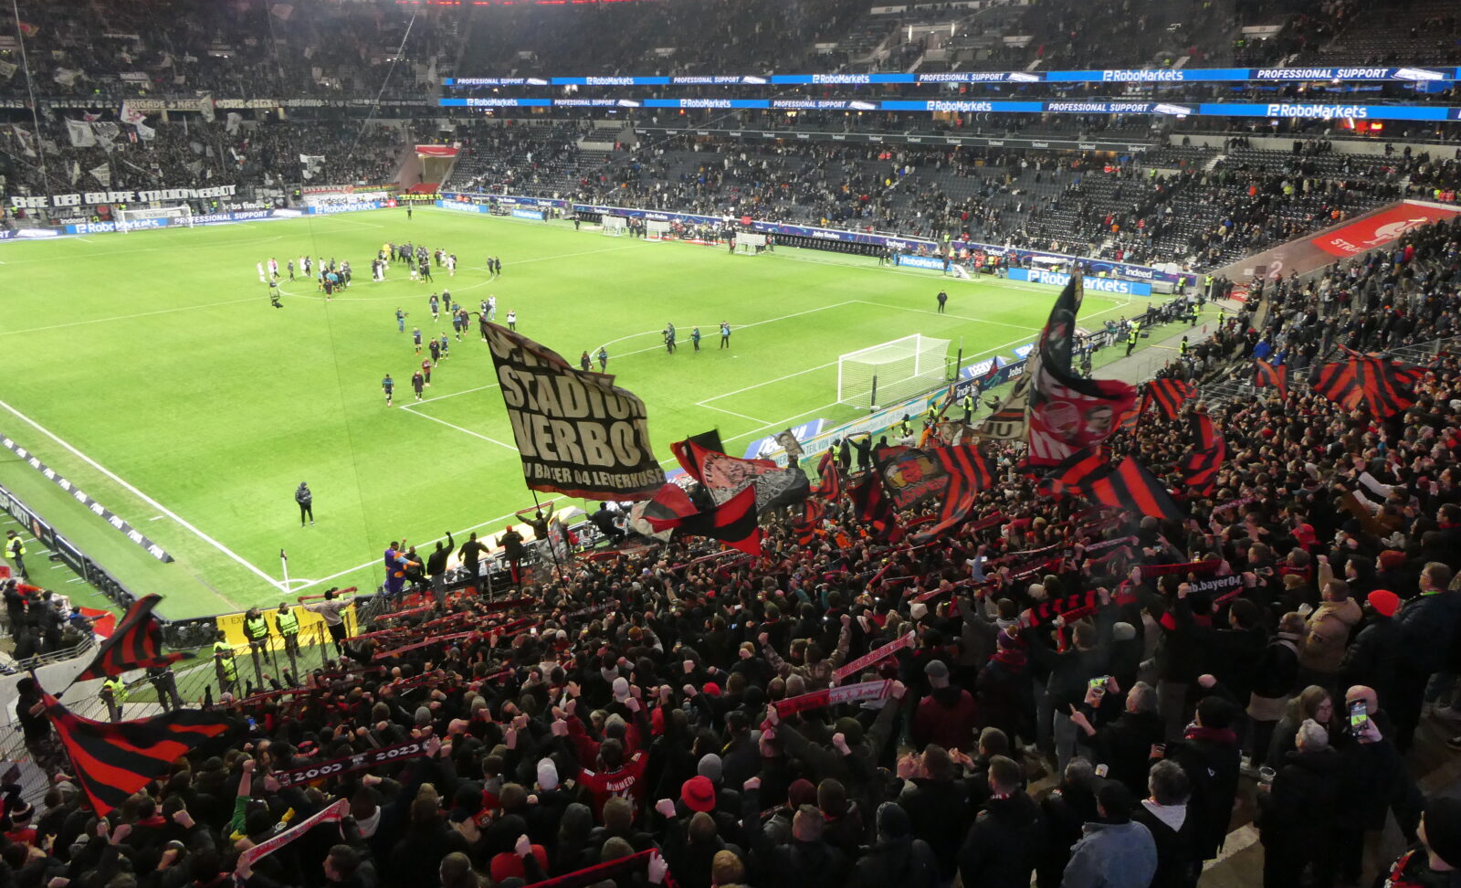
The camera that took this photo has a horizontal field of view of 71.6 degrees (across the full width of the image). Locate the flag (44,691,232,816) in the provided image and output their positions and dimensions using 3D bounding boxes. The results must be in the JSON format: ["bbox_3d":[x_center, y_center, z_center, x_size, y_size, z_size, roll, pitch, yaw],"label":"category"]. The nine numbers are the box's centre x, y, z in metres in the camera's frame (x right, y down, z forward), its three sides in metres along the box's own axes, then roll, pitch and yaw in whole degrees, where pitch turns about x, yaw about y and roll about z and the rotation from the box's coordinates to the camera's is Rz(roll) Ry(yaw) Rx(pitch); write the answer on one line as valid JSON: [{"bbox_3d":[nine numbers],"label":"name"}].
[{"bbox_3d":[-5.163,2.699,8.900,1.420,0.900,0.450,-12,22,-32],"label":"flag"}]

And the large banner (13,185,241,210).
[{"bbox_3d":[-76.119,-31.451,128.869,0.200,1.600,26.541,16,25,39],"label":"large banner"}]

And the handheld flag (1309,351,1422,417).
[{"bbox_3d":[11.171,-1.063,17.800,1.750,1.100,0.500,12,22,31],"label":"handheld flag"}]

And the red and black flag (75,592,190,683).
[{"bbox_3d":[-7.480,2.423,12.700,1.200,0.950,0.500,-12,22,-32],"label":"red and black flag"}]

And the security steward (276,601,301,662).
[{"bbox_3d":[-12.600,5.359,28.953,0.380,1.800,0.580,14,23,34],"label":"security steward"}]

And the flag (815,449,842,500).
[{"bbox_3d":[2.649,0.821,27.500,0.720,1.300,0.400,2,19,6],"label":"flag"}]

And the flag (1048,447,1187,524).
[{"bbox_3d":[6.073,0.638,16.000,1.949,1.000,0.600,8,20,21],"label":"flag"}]

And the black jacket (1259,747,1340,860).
[{"bbox_3d":[3.707,2.354,6.600,0.380,0.660,0.500,12,22,30],"label":"black jacket"}]

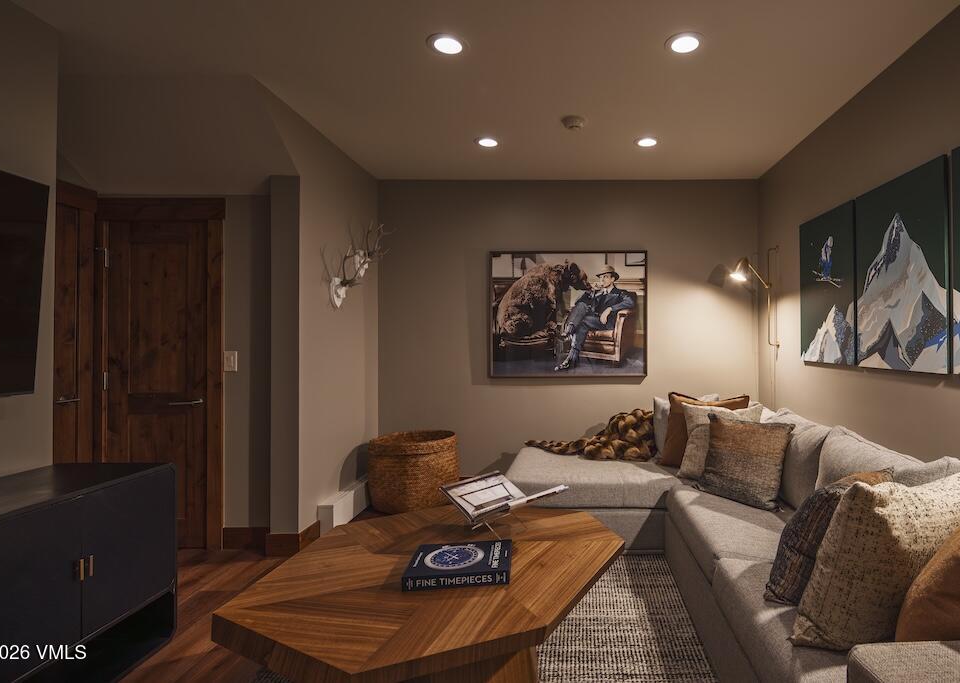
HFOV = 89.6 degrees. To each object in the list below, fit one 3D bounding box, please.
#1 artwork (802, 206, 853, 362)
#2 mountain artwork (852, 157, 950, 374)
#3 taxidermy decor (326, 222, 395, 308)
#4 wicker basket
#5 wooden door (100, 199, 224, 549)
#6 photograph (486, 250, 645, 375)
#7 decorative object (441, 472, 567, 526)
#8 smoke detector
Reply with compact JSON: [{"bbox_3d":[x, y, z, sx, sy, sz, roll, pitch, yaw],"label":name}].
[{"bbox_3d":[2.142,-0.327,2.994,0.030,0.932,0.613,0,0,11],"label":"artwork"},{"bbox_3d":[2.019,-0.323,2.338,0.030,0.925,0.645,0,0,11],"label":"mountain artwork"},{"bbox_3d":[-0.847,-0.550,3.520,0.250,0.630,0.620,0,0,11],"label":"taxidermy decor"},{"bbox_3d":[-0.510,1.012,3.740,0.680,0.530,0.680,0,0,0],"label":"wicker basket"},{"bbox_3d":[-1.939,0.195,2.953,0.757,2.137,0.100,0,0,0],"label":"wooden door"},{"bbox_3d":[0.747,-0.228,4.083,1.326,1.072,0.045,0,0,0],"label":"photograph"},{"bbox_3d":[0.095,0.730,2.150,0.500,0.195,0.240,0,0,44],"label":"decorative object"},{"bbox_3d":[0.580,-1.344,3.000,0.145,0.047,0.145,0,0,0],"label":"smoke detector"}]

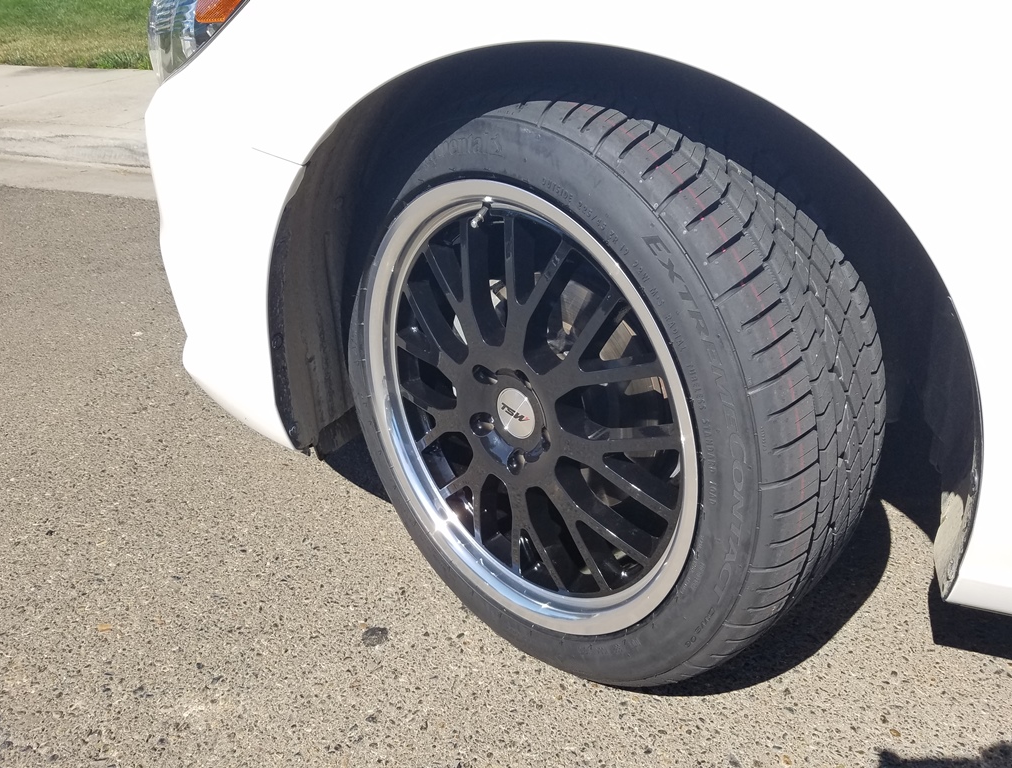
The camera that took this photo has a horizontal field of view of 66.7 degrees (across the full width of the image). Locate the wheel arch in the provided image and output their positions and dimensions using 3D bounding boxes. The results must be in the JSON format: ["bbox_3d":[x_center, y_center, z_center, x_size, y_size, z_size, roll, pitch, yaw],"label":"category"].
[{"bbox_3d":[0.085,-0.117,0.822,0.770,0.490,0.240,10,32,18],"label":"wheel arch"}]

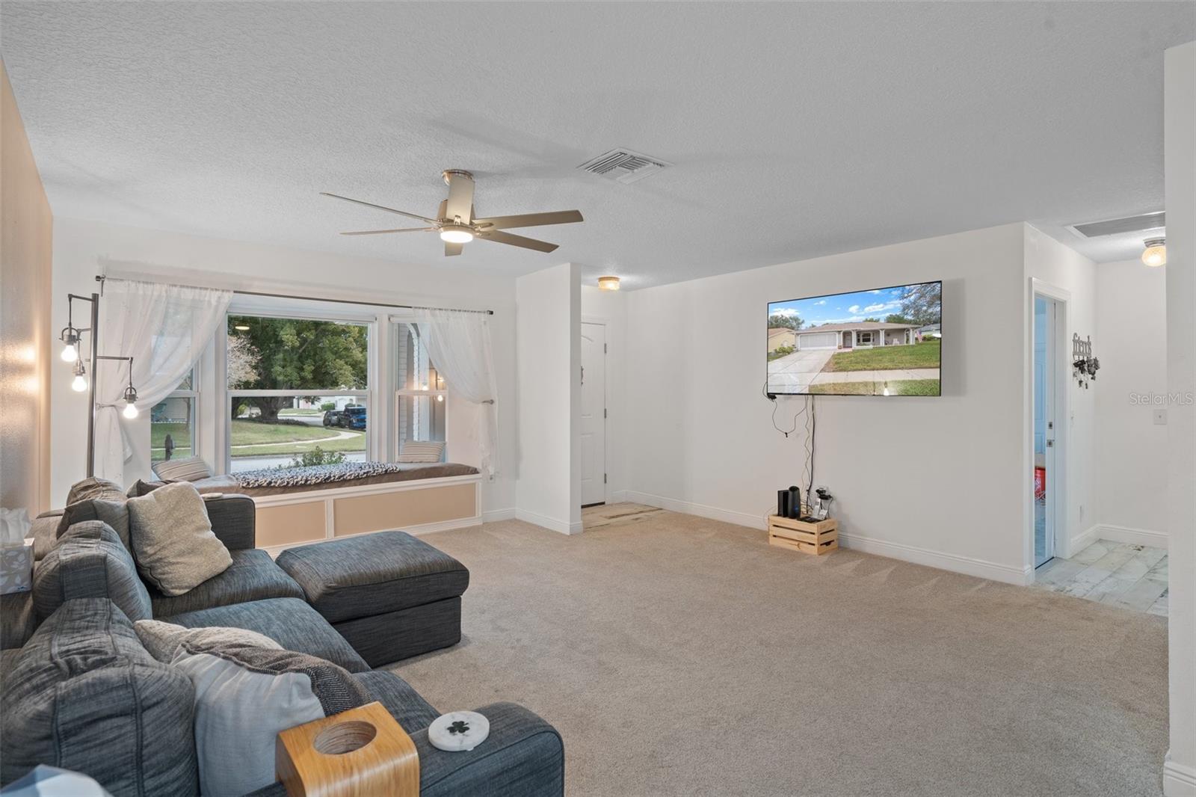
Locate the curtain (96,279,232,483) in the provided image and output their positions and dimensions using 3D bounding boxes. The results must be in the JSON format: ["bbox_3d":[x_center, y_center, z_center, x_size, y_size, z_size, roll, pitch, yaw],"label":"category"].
[{"bbox_3d":[-2.976,-0.080,3.912,0.740,1.459,0.122,-1,1,-41],"label":"curtain"}]

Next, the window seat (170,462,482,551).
[{"bbox_3d":[-2.397,0.936,4.898,2.720,0.600,0.630,-1,1,-38],"label":"window seat"}]

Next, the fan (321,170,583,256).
[{"bbox_3d":[-0.757,-1.022,3.063,1.418,0.377,1.357,-1,1,-41],"label":"fan"}]

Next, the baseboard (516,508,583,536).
[{"bbox_3d":[-0.508,1.190,5.563,0.133,0.128,0.923,-1,1,-41],"label":"baseboard"}]

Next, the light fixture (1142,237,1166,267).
[{"bbox_3d":[4.195,-1.096,4.235,0.170,0.185,0.170,-1,1,-38],"label":"light fixture"}]

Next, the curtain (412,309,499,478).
[{"bbox_3d":[-1.309,-0.029,5.249,0.860,1.630,0.120,-1,1,-38],"label":"curtain"}]

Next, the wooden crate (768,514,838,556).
[{"bbox_3d":[1.739,1.128,4.778,0.311,0.245,0.444,-1,1,-41],"label":"wooden crate"}]

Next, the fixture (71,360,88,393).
[{"bbox_3d":[-3.141,-0.133,3.419,0.077,0.199,0.082,-1,1,-41],"label":"fixture"}]

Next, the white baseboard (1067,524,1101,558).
[{"bbox_3d":[4.030,1.174,4.660,0.930,0.133,0.018,-1,1,-38],"label":"white baseboard"}]

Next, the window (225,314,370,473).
[{"bbox_3d":[-2.762,-0.048,5.294,1.234,1.428,0.082,-1,1,-41],"label":"window"}]

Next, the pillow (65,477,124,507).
[{"bbox_3d":[-2.760,0.675,3.100,0.220,0.440,0.500,-1,1,-41],"label":"pillow"}]

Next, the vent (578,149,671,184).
[{"bbox_3d":[0.138,-1.198,2.956,0.357,0.031,0.342,-1,1,-41],"label":"vent"}]

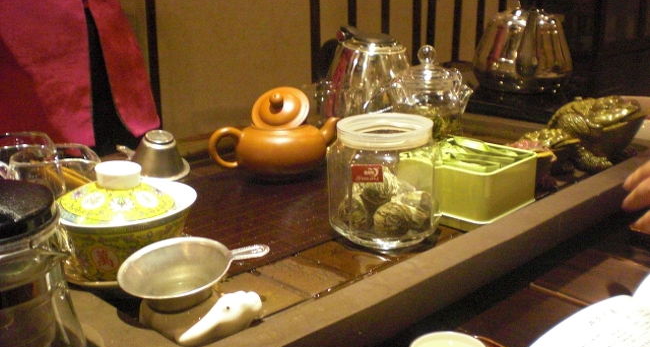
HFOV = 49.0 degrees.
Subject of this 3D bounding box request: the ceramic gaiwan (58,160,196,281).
[{"bbox_3d":[-0.156,0.034,0.566,0.110,0.085,0.110,-1,18,0],"label":"ceramic gaiwan"}]

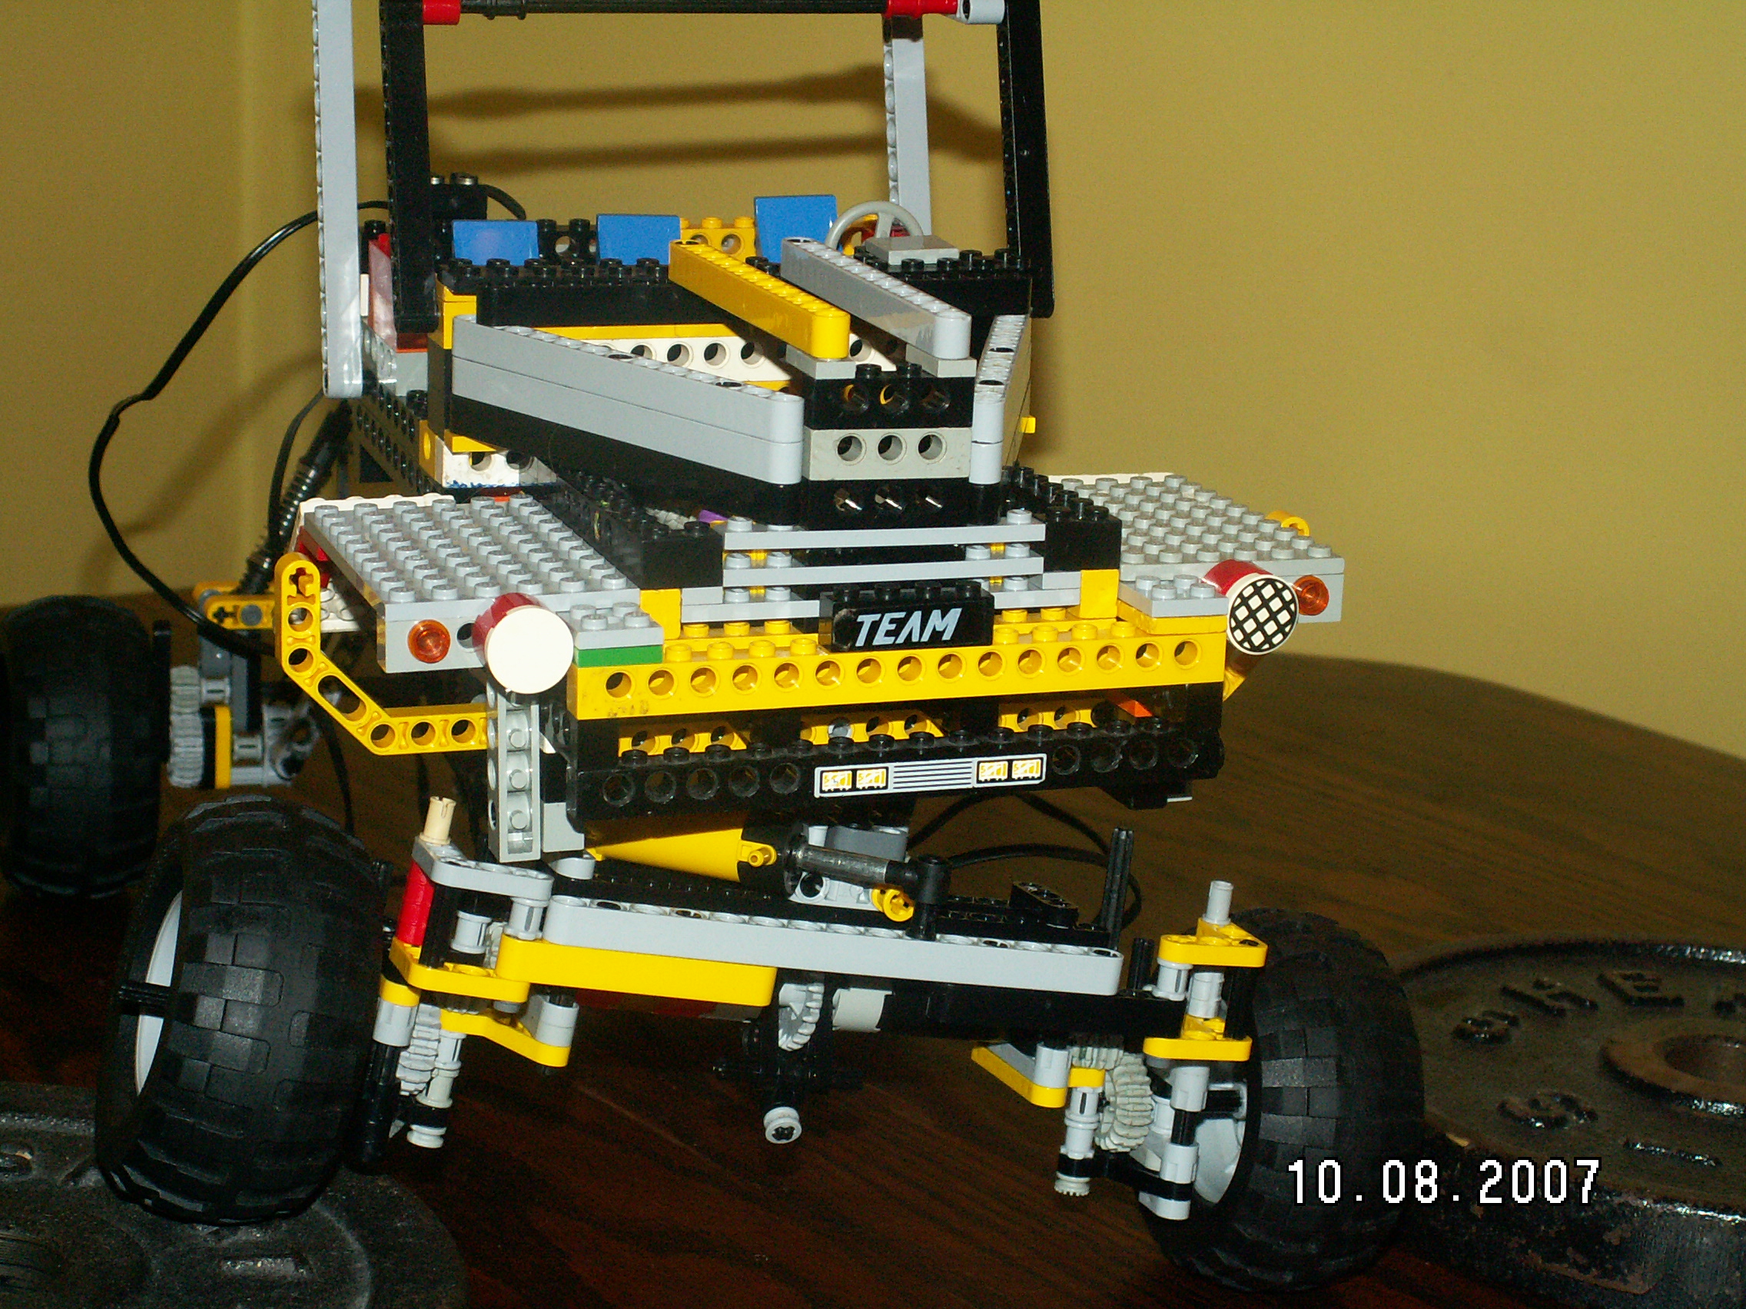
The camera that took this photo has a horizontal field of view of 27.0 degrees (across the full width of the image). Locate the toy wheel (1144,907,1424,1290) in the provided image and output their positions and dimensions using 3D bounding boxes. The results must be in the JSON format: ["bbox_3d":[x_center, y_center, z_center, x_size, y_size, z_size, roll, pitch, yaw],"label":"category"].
[{"bbox_3d":[0.085,0.095,0.772,0.038,0.082,0.082,6,12,-25],"label":"toy wheel"}]

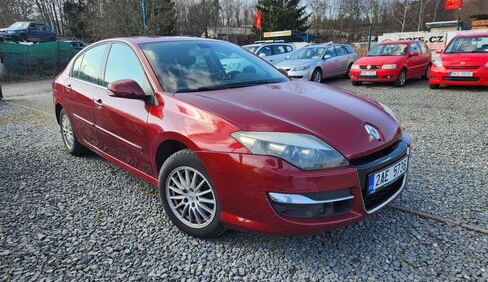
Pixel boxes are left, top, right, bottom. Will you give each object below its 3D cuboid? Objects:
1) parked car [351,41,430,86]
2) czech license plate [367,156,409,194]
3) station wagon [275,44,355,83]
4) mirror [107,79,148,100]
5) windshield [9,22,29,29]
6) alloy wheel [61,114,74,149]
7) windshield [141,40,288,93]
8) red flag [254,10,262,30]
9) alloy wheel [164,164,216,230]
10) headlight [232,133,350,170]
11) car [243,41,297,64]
[{"bbox_3d":[5.290,-2.765,11.410,3.740,1.420,1.650,-16,21,-42],"label":"parked car"},{"bbox_3d":[0.907,0.206,2.024,0.520,0.110,0.015,-14,20,-41],"label":"czech license plate"},{"bbox_3d":[3.000,-3.250,13.420,1.780,1.470,4.690,12,20,39],"label":"station wagon"},{"bbox_3d":[-0.838,-0.370,2.374,0.250,0.170,0.210,-14,20,-41],"label":"mirror"},{"bbox_3d":[-15.977,-8.173,23.000,1.380,0.120,0.750,0,48,5],"label":"windshield"},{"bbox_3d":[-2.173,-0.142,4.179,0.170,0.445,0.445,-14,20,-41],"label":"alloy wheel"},{"bbox_3d":[-0.305,-0.796,3.102,1.450,0.160,0.900,-14,46,-41],"label":"windshield"},{"bbox_3d":[0.805,-6.690,18.000,0.420,1.100,0.150,-1,15,0],"label":"red flag"},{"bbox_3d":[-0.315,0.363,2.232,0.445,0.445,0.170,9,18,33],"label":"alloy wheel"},{"bbox_3d":[0.265,0.048,1.806,0.480,0.220,0.490,-14,20,-41],"label":"headlight"},{"bbox_3d":[0.516,-3.674,15.171,1.770,1.620,4.400,12,20,39],"label":"car"}]

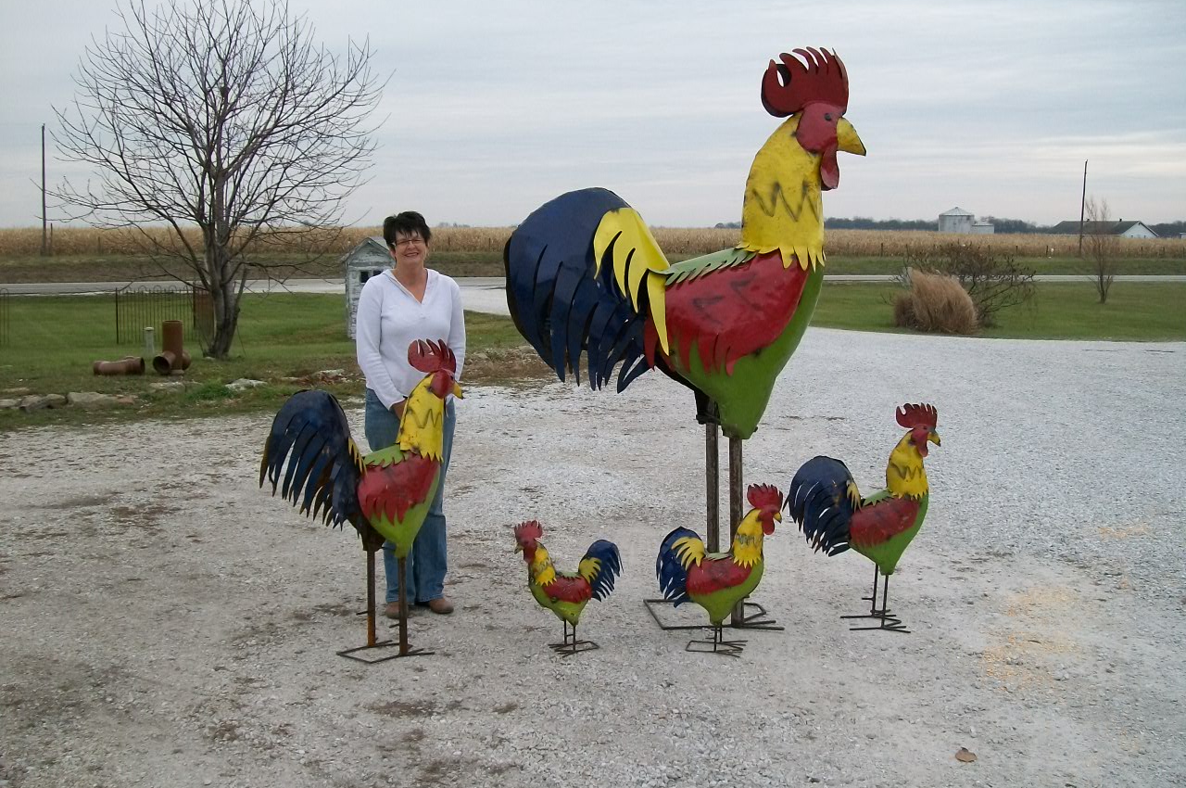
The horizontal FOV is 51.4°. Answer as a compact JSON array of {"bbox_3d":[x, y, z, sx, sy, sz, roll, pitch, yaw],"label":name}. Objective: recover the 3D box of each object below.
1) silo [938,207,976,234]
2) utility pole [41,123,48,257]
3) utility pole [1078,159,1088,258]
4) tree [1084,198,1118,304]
[{"bbox_3d":[67.787,-31.305,230.455,6.738,7.077,6.738,3,8,16],"label":"silo"},{"bbox_3d":[-31.989,-11.739,71.513,0.270,7.585,0.270,-3,8,-24],"label":"utility pole"},{"bbox_3d":[43.515,-16.423,109.456,0.280,8.540,0.280,1,7,0],"label":"utility pole"},{"bbox_3d":[13.036,-3.673,31.402,0.896,2.696,0.896,0,7,0],"label":"tree"}]

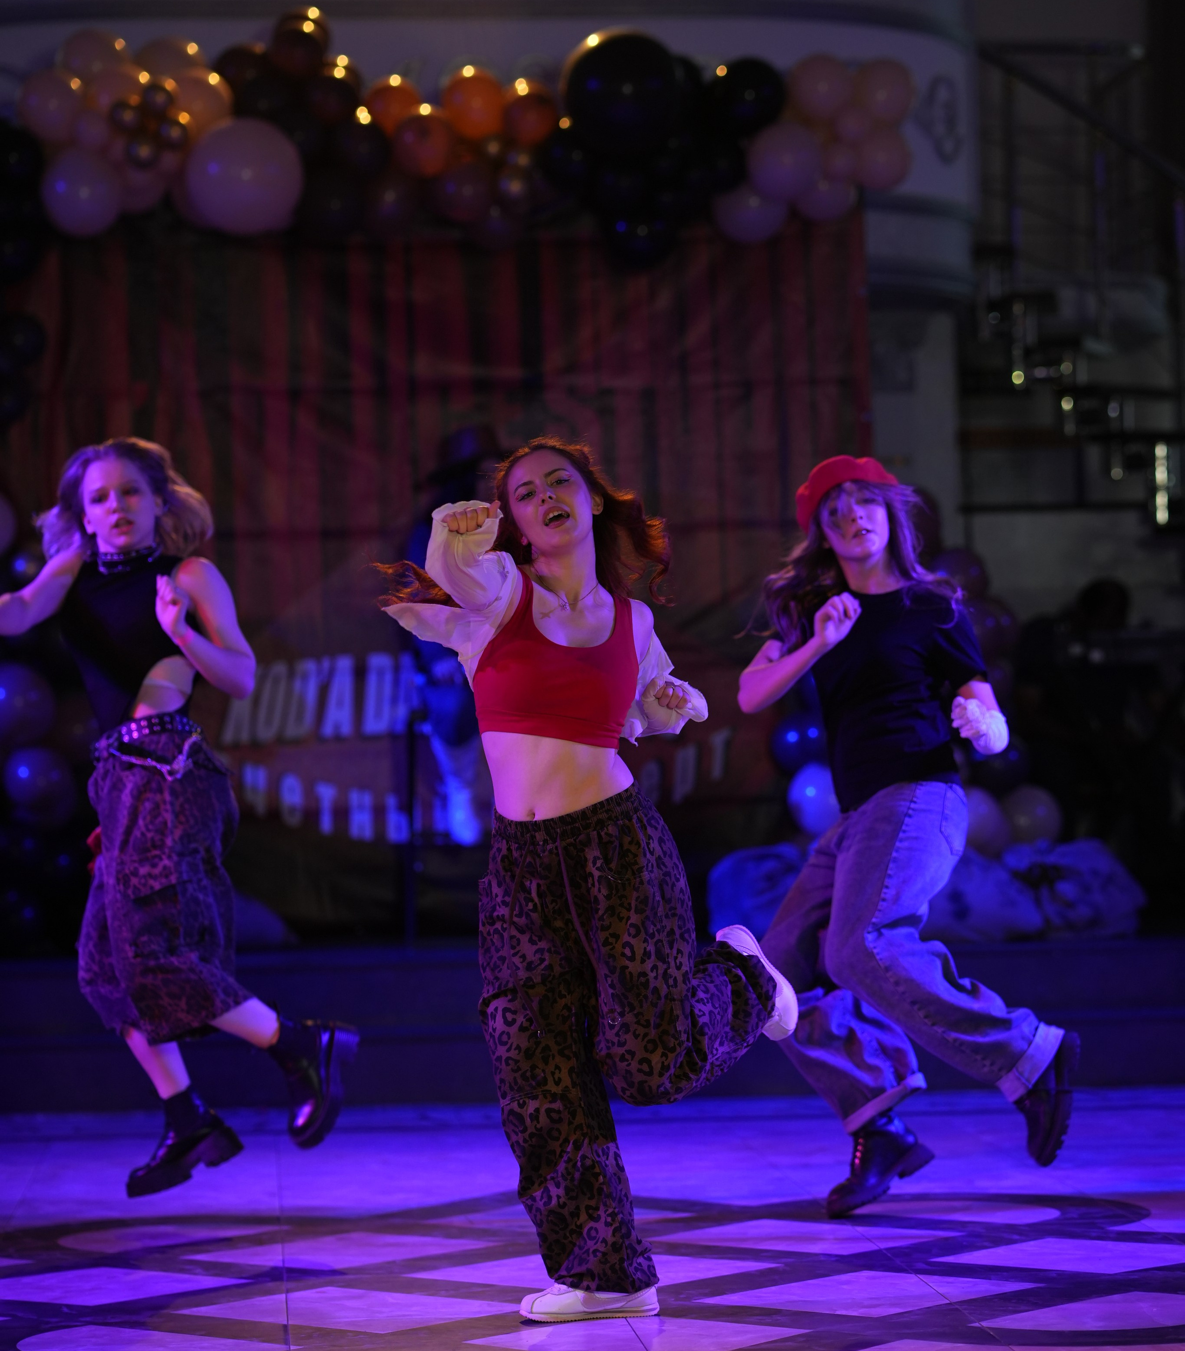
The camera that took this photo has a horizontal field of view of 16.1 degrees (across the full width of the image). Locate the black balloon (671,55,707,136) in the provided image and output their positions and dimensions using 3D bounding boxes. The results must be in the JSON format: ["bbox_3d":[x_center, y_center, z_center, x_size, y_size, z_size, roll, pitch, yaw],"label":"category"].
[{"bbox_3d":[0.265,-1.930,13.900,0.225,0.244,0.225,0,-1,-5],"label":"black balloon"}]

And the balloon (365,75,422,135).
[{"bbox_3d":[-0.656,-1.879,13.850,0.193,0.206,0.193,0,-1,-5],"label":"balloon"}]

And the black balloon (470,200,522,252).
[{"bbox_3d":[-0.306,-1.427,13.126,0.178,0.195,0.178,-1,-1,-5],"label":"black balloon"}]

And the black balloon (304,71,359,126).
[{"bbox_3d":[-0.856,-1.891,13.750,0.187,0.191,0.187,0,-1,-5],"label":"black balloon"}]

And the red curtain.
[{"bbox_3d":[-0.535,-0.381,14.500,3.000,2.500,0.100,-1,-1,-3],"label":"red curtain"}]

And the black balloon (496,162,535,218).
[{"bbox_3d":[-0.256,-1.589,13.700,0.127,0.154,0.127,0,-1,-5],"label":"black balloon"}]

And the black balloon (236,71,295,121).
[{"bbox_3d":[-1.020,-1.791,13.088,0.186,0.195,0.186,-1,-1,-5],"label":"black balloon"}]

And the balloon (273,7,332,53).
[{"bbox_3d":[-1.004,-2.209,14.511,0.202,0.211,0.207,-1,-1,-3],"label":"balloon"}]

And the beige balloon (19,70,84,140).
[{"bbox_3d":[-1.683,-1.769,13.036,0.207,0.229,0.207,-1,-1,-5],"label":"beige balloon"}]

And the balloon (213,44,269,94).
[{"bbox_3d":[-1.149,-1.984,13.800,0.192,0.196,0.192,0,-1,-5],"label":"balloon"}]

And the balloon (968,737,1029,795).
[{"bbox_3d":[1.408,0.307,14.493,0.216,0.221,0.216,-1,-1,-3],"label":"balloon"}]

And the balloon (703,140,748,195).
[{"bbox_3d":[0.389,-1.610,13.201,0.188,0.192,0.188,-1,-1,-5],"label":"balloon"}]

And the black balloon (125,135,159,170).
[{"bbox_3d":[-1.464,-1.701,13.650,0.108,0.117,0.108,0,-1,-5],"label":"black balloon"}]

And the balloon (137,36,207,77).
[{"bbox_3d":[-1.321,-1.897,13.165,0.218,0.218,0.218,-1,-1,-5],"label":"balloon"}]

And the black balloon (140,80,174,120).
[{"bbox_3d":[-1.467,-1.937,14.159,0.112,0.127,0.117,-1,-1,-3],"label":"black balloon"}]

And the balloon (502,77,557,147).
[{"bbox_3d":[-0.194,-1.756,13.155,0.187,0.218,0.187,-1,-1,-5],"label":"balloon"}]

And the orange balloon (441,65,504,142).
[{"bbox_3d":[-0.415,-1.973,14.489,0.216,0.259,0.225,-1,-1,-3],"label":"orange balloon"}]

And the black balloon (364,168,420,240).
[{"bbox_3d":[-0.692,-1.620,14.416,0.196,0.234,0.200,-1,-1,-3],"label":"black balloon"}]

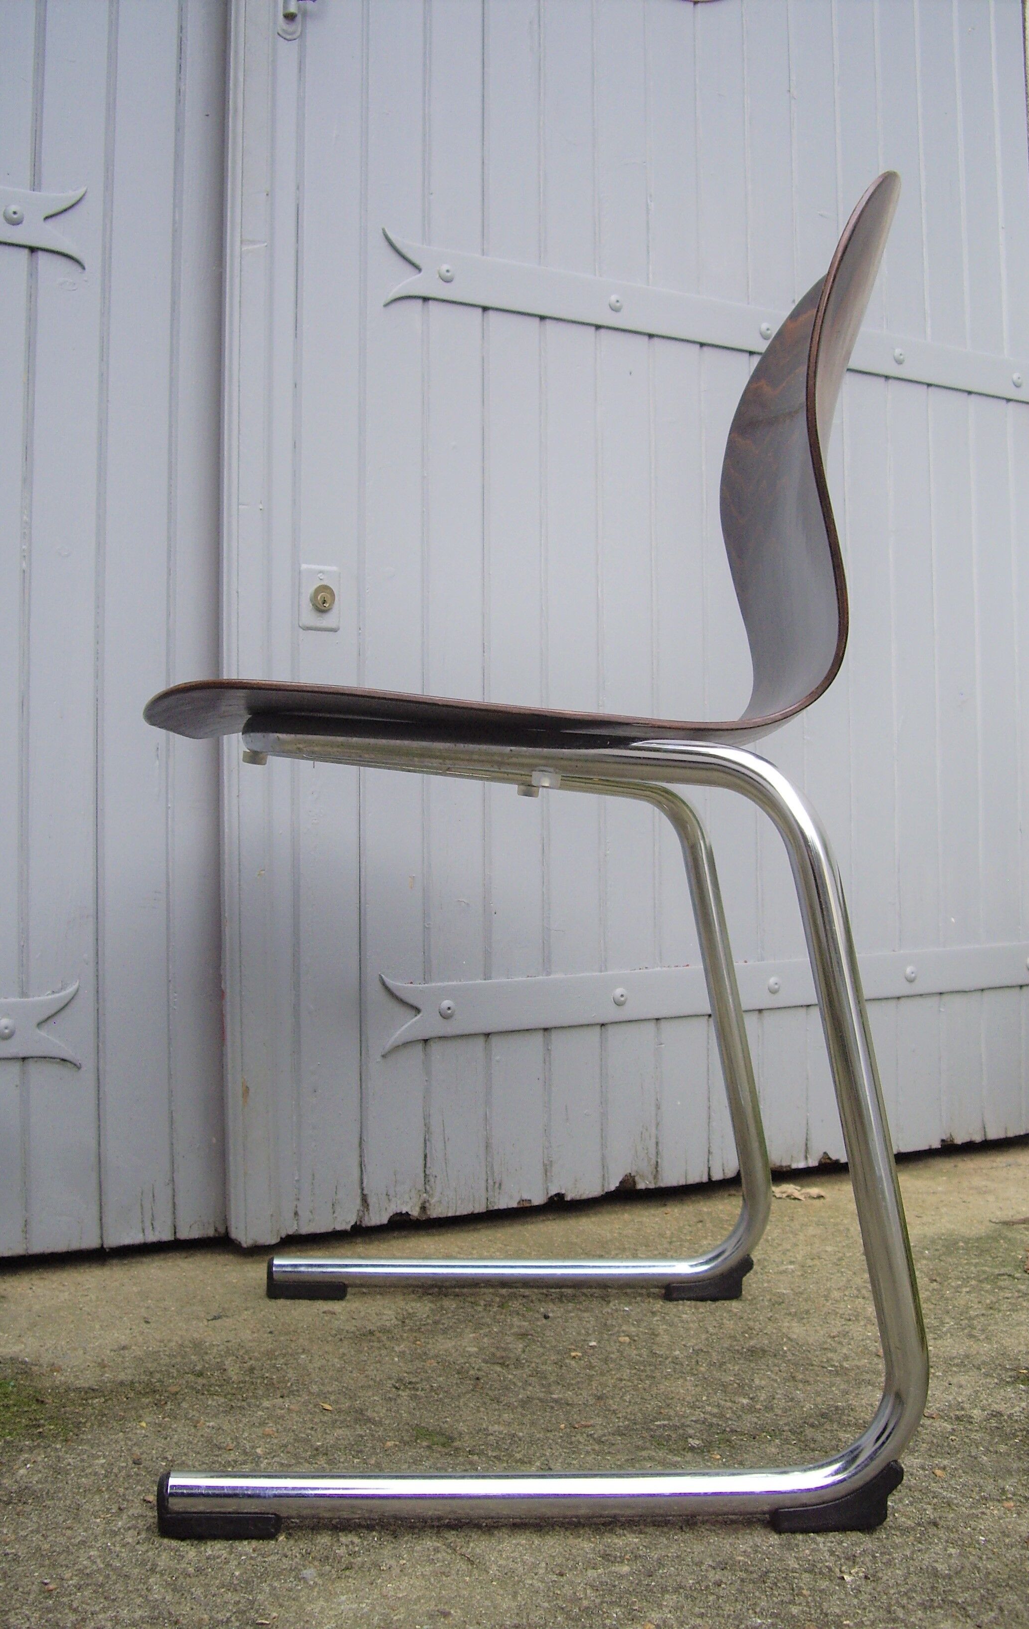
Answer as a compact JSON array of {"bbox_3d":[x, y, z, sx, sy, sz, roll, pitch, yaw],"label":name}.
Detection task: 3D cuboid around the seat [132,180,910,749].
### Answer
[{"bbox_3d":[0.004,-0.234,1.195,0.500,0.380,0.400,0,-2,-1],"label":"seat"}]

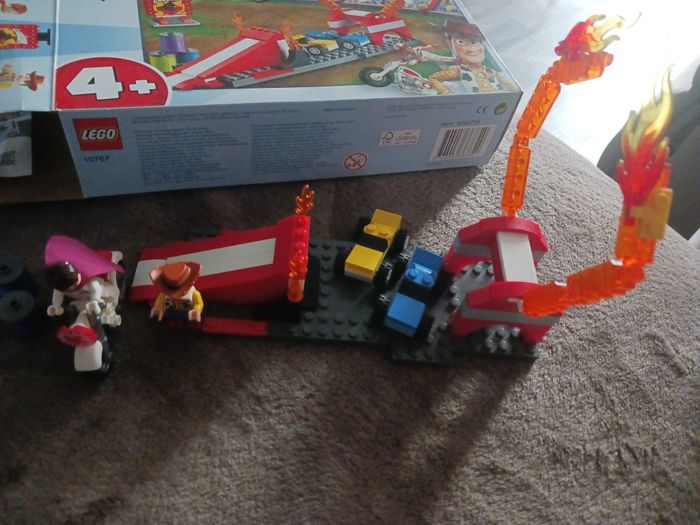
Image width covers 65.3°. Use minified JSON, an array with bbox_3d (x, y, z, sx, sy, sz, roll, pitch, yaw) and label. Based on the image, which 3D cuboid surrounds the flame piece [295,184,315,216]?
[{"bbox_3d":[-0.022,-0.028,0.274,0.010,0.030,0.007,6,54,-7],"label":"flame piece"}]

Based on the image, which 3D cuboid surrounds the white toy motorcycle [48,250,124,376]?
[{"bbox_3d":[-0.118,0.020,0.250,0.027,0.043,0.059,2,54,-10],"label":"white toy motorcycle"}]

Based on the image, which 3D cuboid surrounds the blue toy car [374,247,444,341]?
[{"bbox_3d":[0.034,0.015,0.292,0.029,0.018,0.049,23,53,6],"label":"blue toy car"}]

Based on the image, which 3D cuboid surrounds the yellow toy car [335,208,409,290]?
[{"bbox_3d":[0.013,-0.009,0.311,0.029,0.018,0.049,23,47,5],"label":"yellow toy car"}]

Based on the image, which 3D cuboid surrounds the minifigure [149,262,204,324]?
[{"bbox_3d":[-0.080,0.016,0.253,0.023,0.045,0.021,1,54,-11],"label":"minifigure"}]

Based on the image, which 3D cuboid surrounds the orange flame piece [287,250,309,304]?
[{"bbox_3d":[-0.024,0.008,0.257,0.009,0.042,0.008,6,54,-7],"label":"orange flame piece"}]

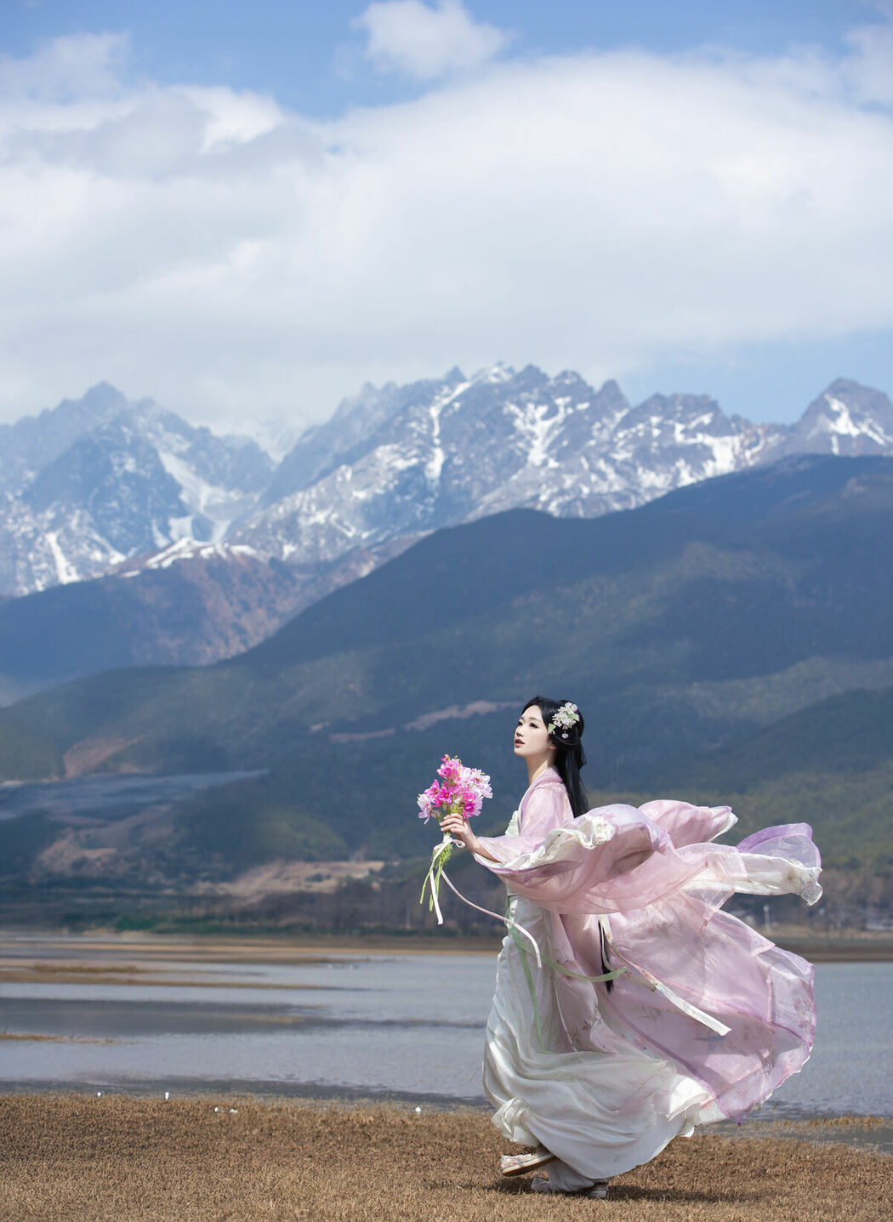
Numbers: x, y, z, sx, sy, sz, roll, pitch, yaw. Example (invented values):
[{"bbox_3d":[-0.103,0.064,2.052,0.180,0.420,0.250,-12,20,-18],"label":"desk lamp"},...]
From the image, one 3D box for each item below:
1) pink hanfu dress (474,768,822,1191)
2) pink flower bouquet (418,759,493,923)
[{"bbox_3d":[0.658,1.194,10.350,1.050,1.300,0.720,1,-6,-11],"label":"pink hanfu dress"},{"bbox_3d":[0.027,0.735,10.300,0.230,0.520,0.210,6,-6,11],"label":"pink flower bouquet"}]

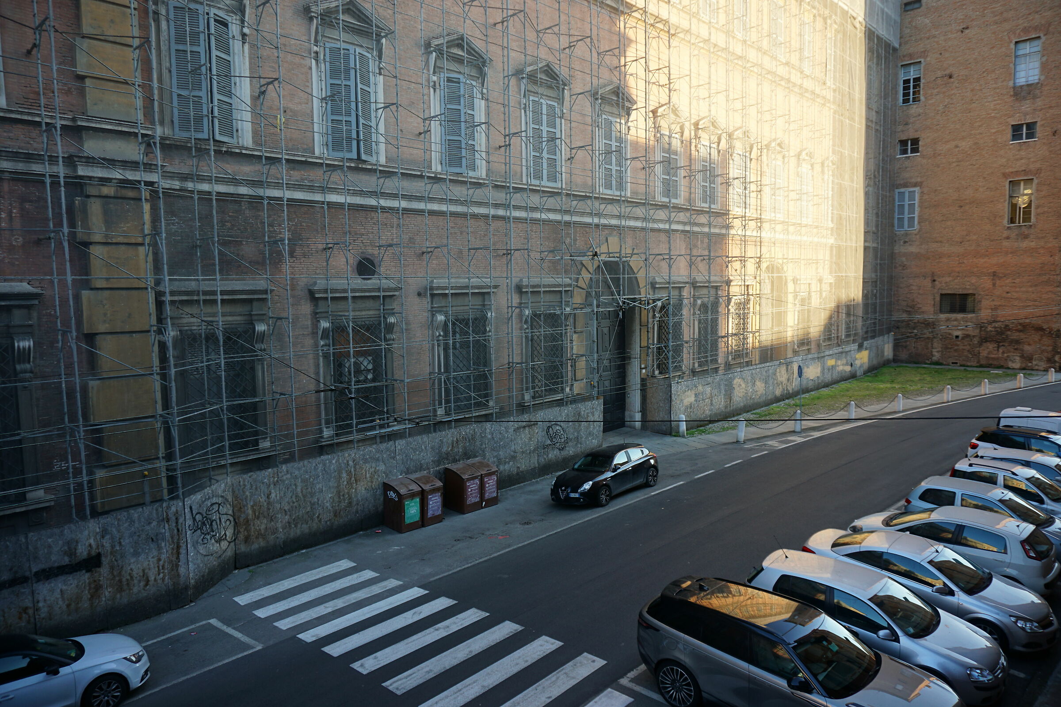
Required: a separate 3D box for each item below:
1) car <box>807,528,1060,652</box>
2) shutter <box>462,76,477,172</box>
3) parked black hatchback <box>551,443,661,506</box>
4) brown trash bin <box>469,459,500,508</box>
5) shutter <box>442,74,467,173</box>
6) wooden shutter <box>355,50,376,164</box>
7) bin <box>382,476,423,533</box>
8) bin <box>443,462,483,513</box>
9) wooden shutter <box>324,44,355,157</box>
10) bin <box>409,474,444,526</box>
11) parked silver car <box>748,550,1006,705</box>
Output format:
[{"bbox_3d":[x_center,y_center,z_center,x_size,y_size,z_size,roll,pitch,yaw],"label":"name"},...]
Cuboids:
[{"bbox_3d":[7.605,4.444,13.826,4.470,1.414,1.760,4,7,43],"label":"car"},{"bbox_3d":[-2.084,-7.732,24.321,0.050,3.200,0.800,2,6,33],"label":"shutter"},{"bbox_3d":[2.460,3.783,22.836,1.798,1.460,4.351,4,7,43],"label":"parked black hatchback"},{"bbox_3d":[-1.569,4.079,22.165,0.660,1.290,0.960,-6,7,-43],"label":"brown trash bin"},{"bbox_3d":[-2.575,-7.669,23.649,0.810,3.210,0.050,-3,6,-22],"label":"shutter"},{"bbox_3d":[-4.906,-7.380,21.157,0.050,3.200,0.810,1,6,18],"label":"wooden shutter"},{"bbox_3d":[-3.649,4.309,20.145,0.680,1.290,0.970,-6,7,-43],"label":"bin"},{"bbox_3d":[-2.072,4.133,21.700,0.680,1.290,0.960,-6,7,-43],"label":"bin"},{"bbox_3d":[-5.485,-7.311,20.538,0.810,3.200,0.050,-3,6,-22],"label":"wooden shutter"},{"bbox_3d":[-3.129,4.254,20.621,0.670,1.290,0.960,-6,7,-43],"label":"bin"},{"bbox_3d":[5.713,4.602,12.165,1.760,1.485,4.204,-6,8,-44],"label":"parked silver car"}]

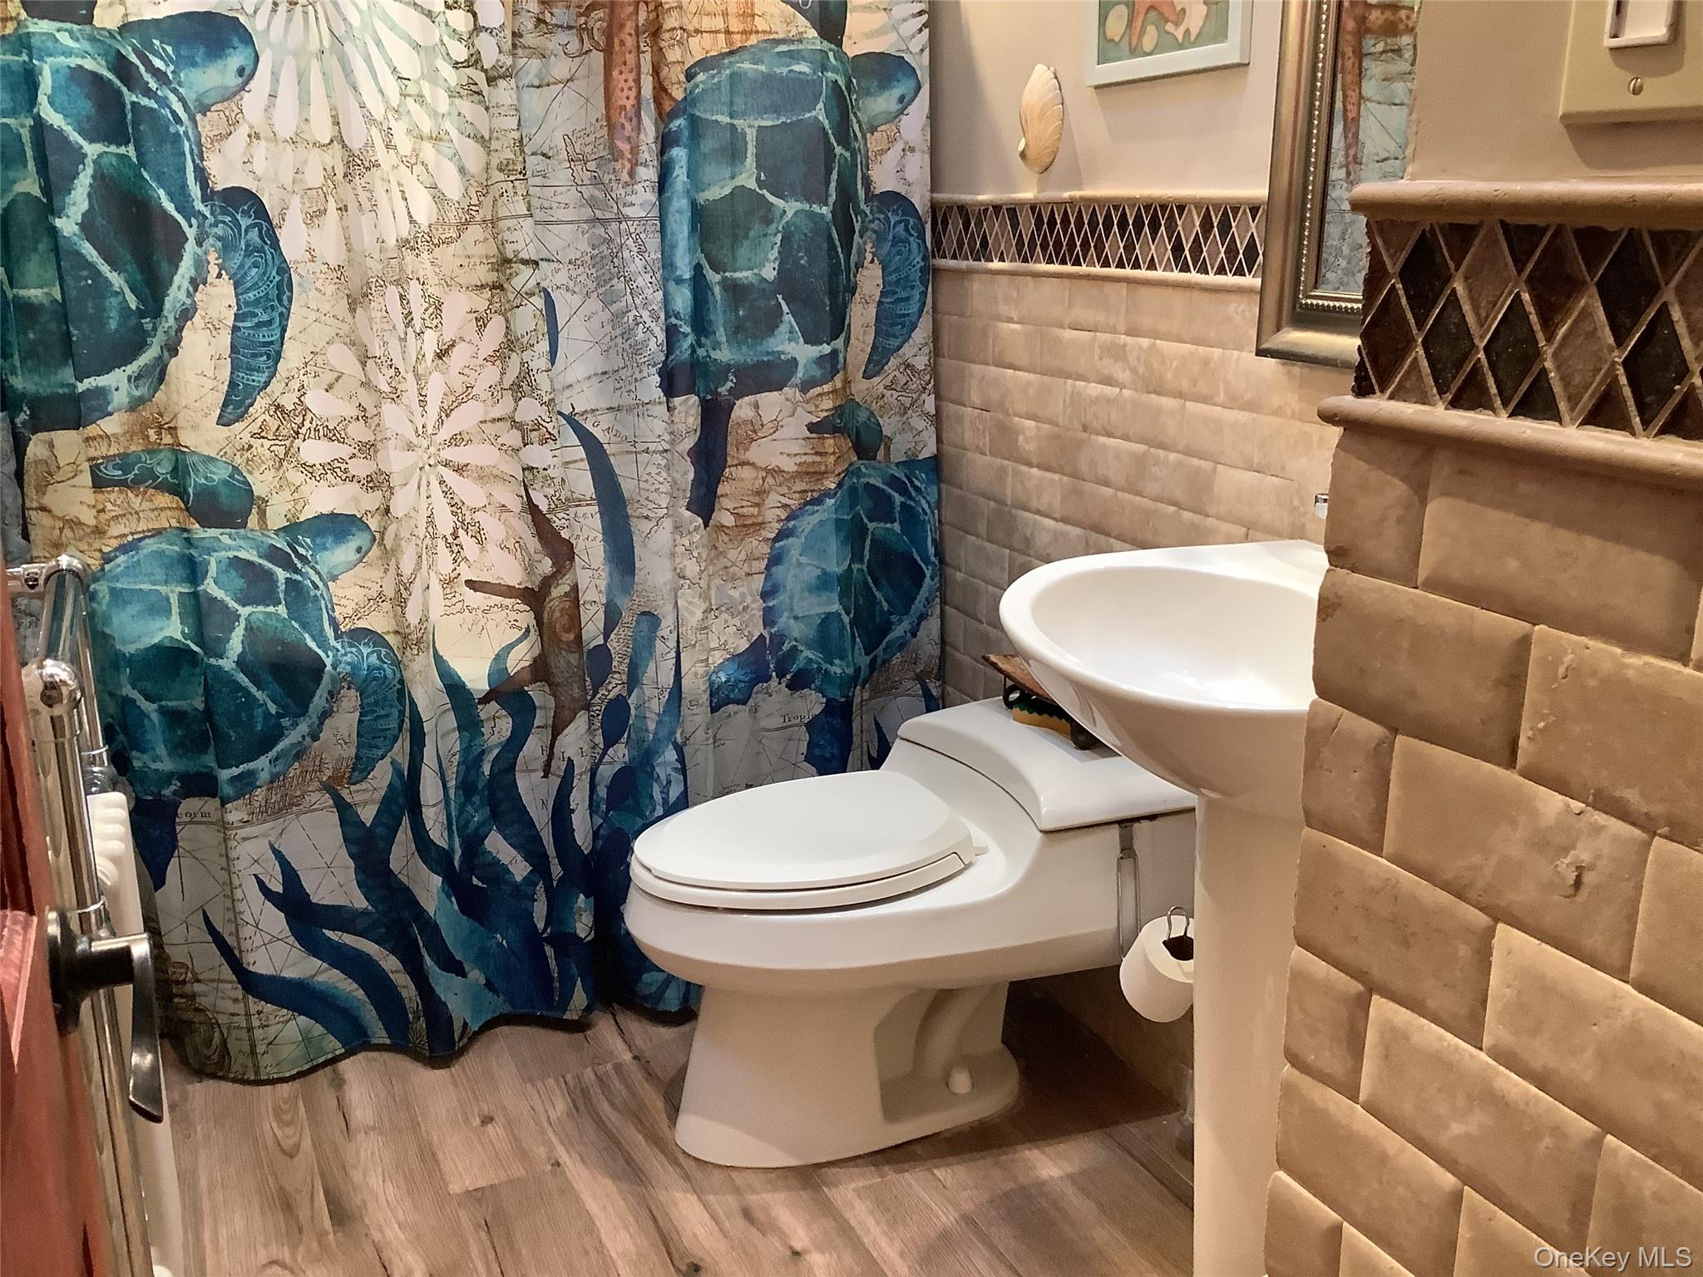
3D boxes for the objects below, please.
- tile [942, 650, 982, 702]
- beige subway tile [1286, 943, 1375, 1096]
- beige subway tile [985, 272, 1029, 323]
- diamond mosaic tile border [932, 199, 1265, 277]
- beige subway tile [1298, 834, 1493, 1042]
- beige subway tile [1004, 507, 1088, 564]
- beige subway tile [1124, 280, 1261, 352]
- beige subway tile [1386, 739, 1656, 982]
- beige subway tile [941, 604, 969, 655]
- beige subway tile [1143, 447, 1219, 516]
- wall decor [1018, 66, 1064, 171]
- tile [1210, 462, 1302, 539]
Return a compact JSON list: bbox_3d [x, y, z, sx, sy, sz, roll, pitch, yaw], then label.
[{"bbox_3d":[0.212,0.067,2.878,0.012,0.076,0.152,-7,17,-25],"label":"tile"},{"bbox_3d":[0.278,0.226,0.887,0.011,0.075,0.061,-7,17,-25],"label":"beige subway tile"},{"bbox_3d":[0.245,-0.567,2.549,0.011,0.073,0.150,-7,17,-25],"label":"beige subway tile"},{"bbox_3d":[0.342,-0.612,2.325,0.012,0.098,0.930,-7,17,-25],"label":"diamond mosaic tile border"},{"bbox_3d":[0.295,0.160,0.833,0.011,0.073,0.138,-7,17,-25],"label":"beige subway tile"},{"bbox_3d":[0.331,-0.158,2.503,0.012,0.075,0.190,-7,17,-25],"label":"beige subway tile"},{"bbox_3d":[0.473,-0.444,2.115,0.012,0.075,0.289,-7,17,-25],"label":"beige subway tile"},{"bbox_3d":[0.324,0.104,0.754,0.011,0.072,0.153,-7,17,-25],"label":"beige subway tile"},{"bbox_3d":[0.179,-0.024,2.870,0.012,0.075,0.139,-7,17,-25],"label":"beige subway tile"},{"bbox_3d":[0.483,-0.229,2.222,0.012,0.076,0.156,-7,17,-25],"label":"beige subway tile"},{"bbox_3d":[0.288,-0.804,2.360,0.042,0.162,0.125,-7,17,-25],"label":"wall decor"},{"bbox_3d":[0.539,-0.187,2.045,0.012,0.075,0.151,-7,17,-25],"label":"tile"}]

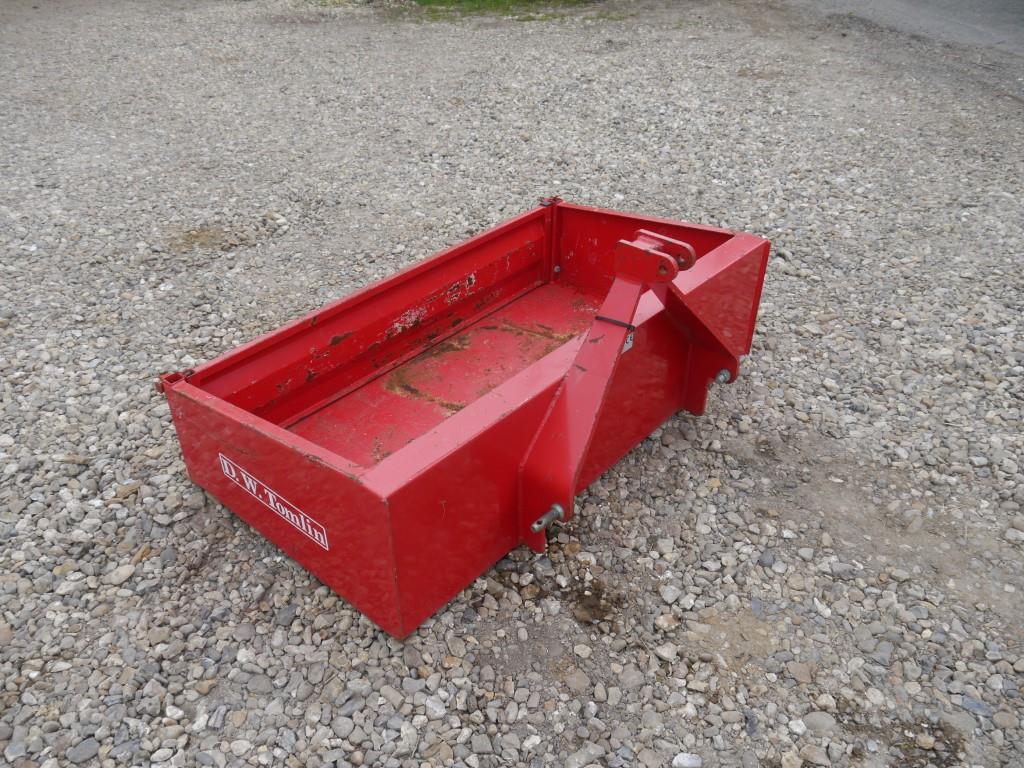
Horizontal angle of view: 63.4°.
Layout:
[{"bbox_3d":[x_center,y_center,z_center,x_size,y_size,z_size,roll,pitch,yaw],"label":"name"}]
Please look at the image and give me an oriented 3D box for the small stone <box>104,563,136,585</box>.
[{"bbox_3d":[-0.887,0.433,1.876,0.037,0.026,0.069,26,42,34],"label":"small stone"}]

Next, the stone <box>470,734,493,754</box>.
[{"bbox_3d":[-0.057,0.662,1.522,0.031,0.024,0.039,-11,35,-16],"label":"stone"}]

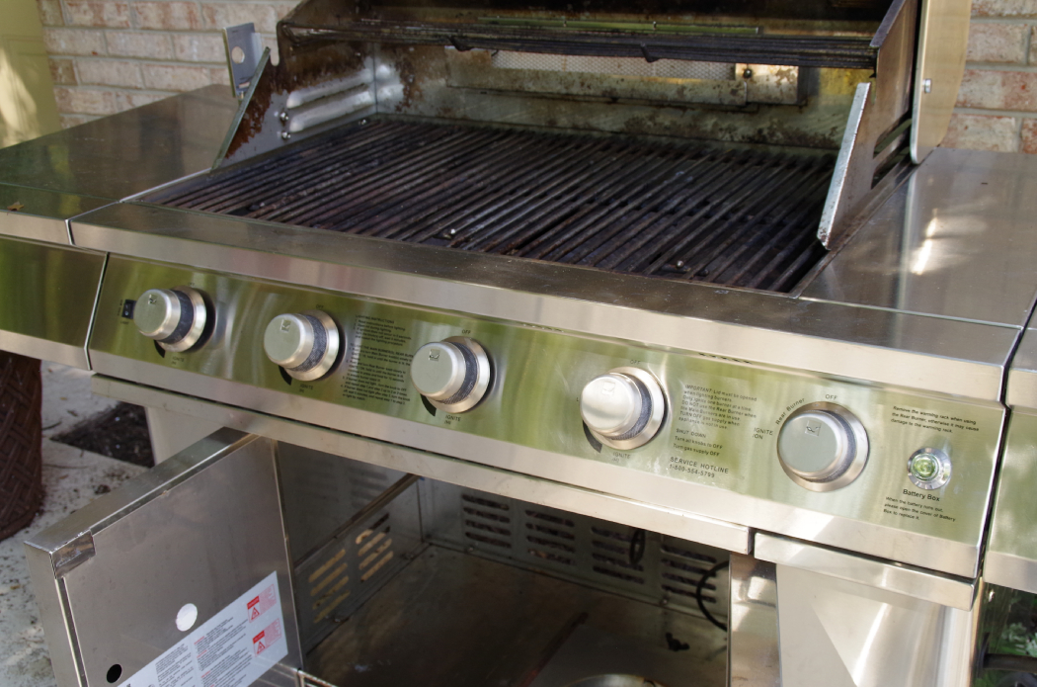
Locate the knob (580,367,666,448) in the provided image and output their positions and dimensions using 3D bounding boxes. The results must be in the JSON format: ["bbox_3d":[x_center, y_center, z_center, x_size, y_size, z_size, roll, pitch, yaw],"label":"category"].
[{"bbox_3d":[0.083,0.053,1.018,0.071,0.071,0.049,10,-3,28],"label":"knob"}]

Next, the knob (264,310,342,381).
[{"bbox_3d":[-0.215,-0.001,1.176,0.071,0.071,0.049,10,-3,28],"label":"knob"}]

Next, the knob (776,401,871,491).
[{"bbox_3d":[0.232,0.079,0.938,0.071,0.071,0.049,10,-3,28],"label":"knob"}]

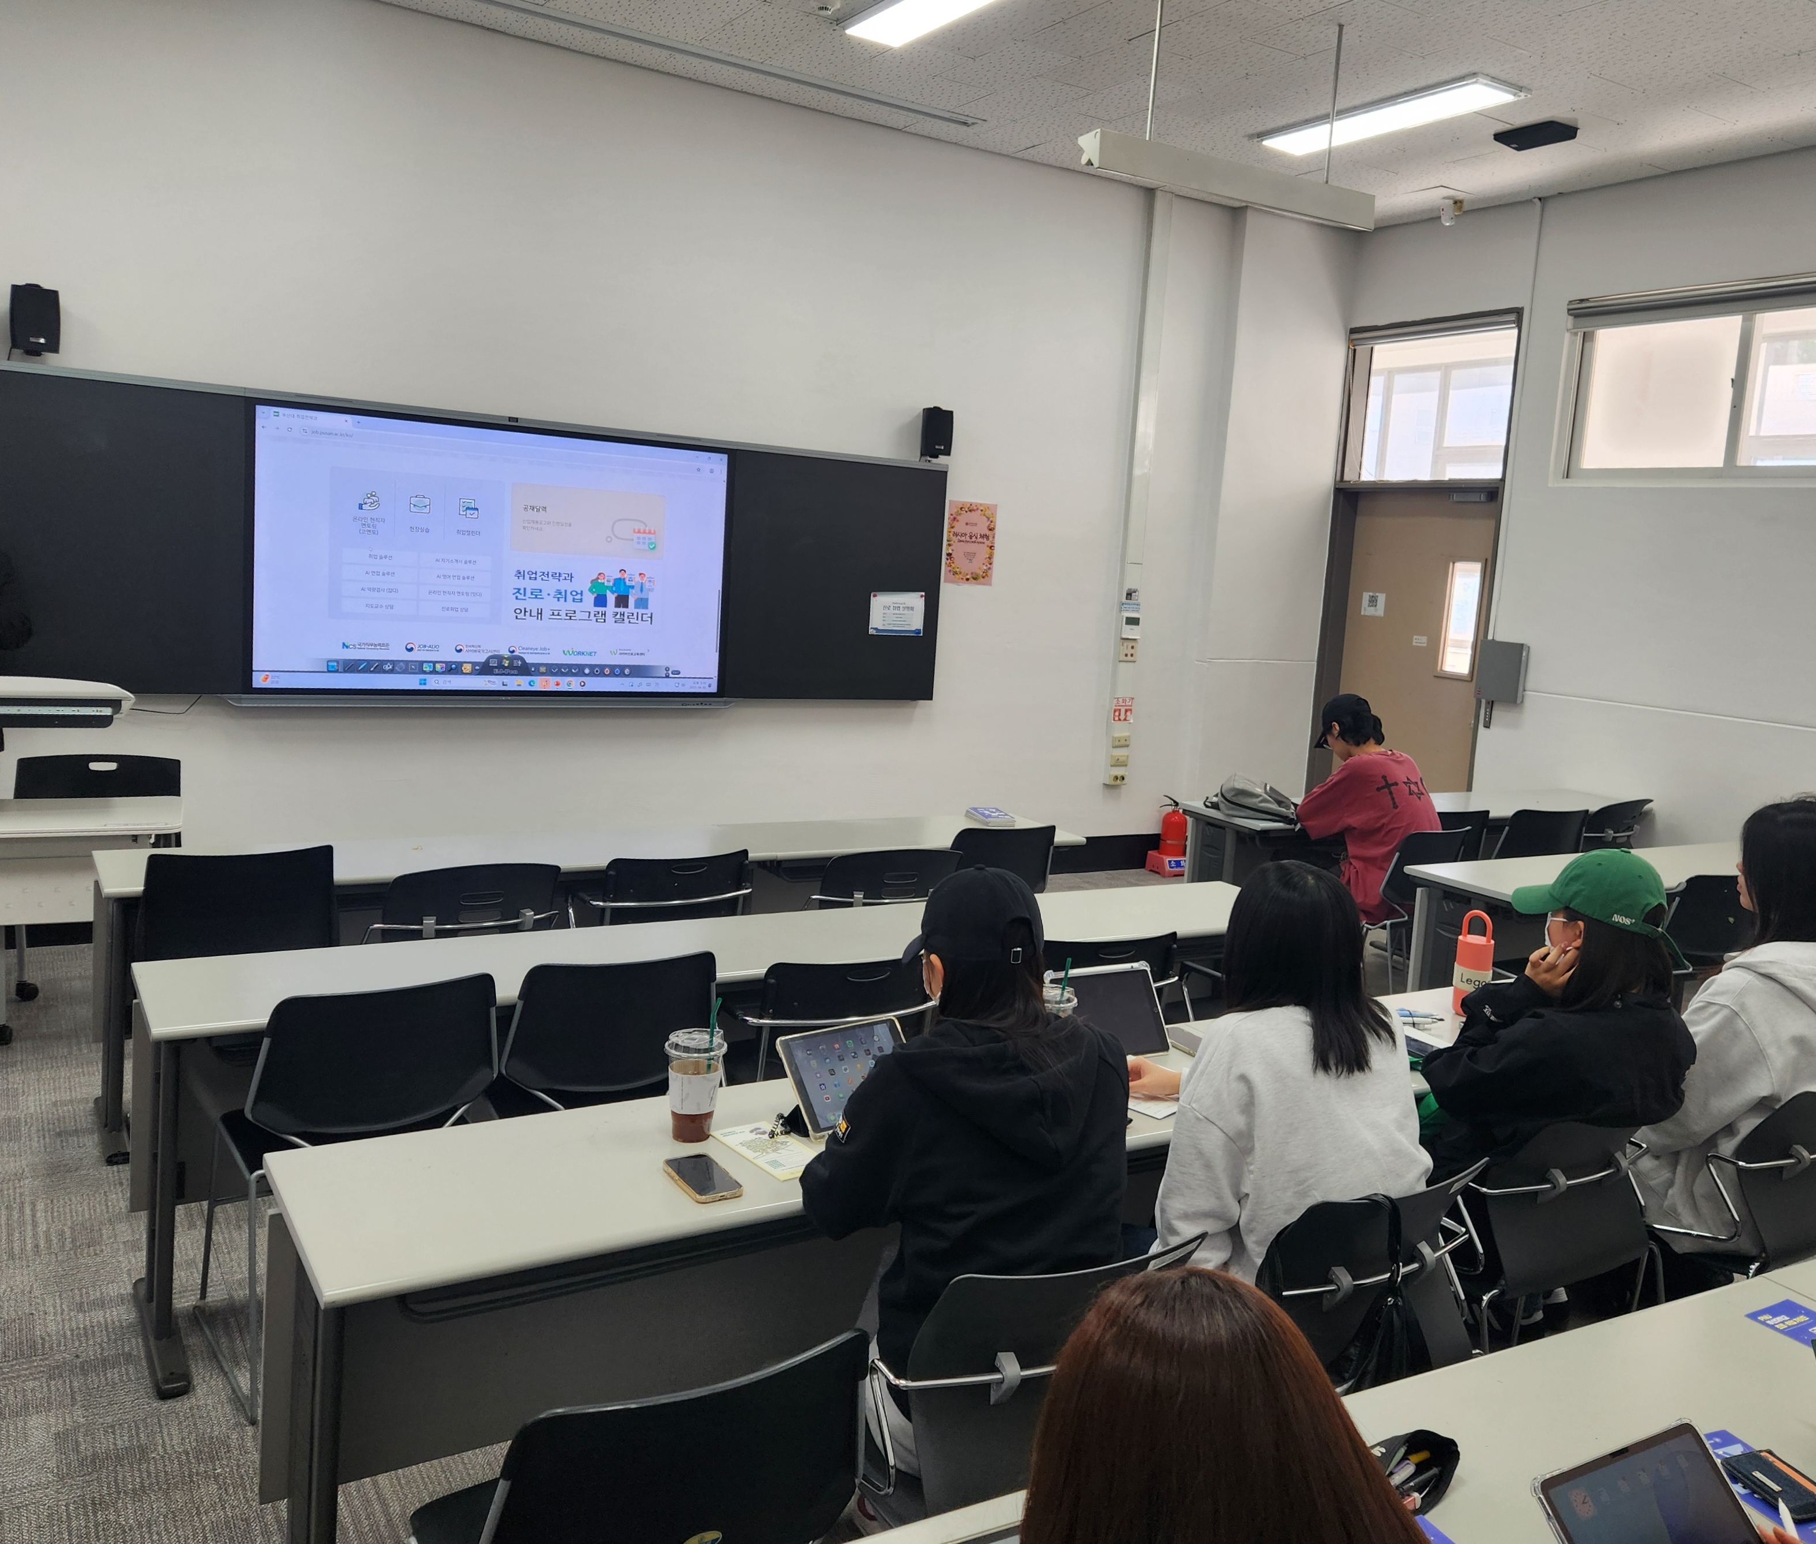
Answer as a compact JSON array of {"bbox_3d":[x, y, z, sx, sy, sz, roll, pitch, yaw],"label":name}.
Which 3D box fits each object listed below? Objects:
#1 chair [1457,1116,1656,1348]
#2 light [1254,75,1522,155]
[{"bbox_3d":[1.078,0.930,2.744,0.520,0.800,0.550,-1,10,-31],"label":"chair"},{"bbox_3d":[1.966,-2.716,5.708,0.320,0.060,1.190,-2,10,-31],"label":"light"}]

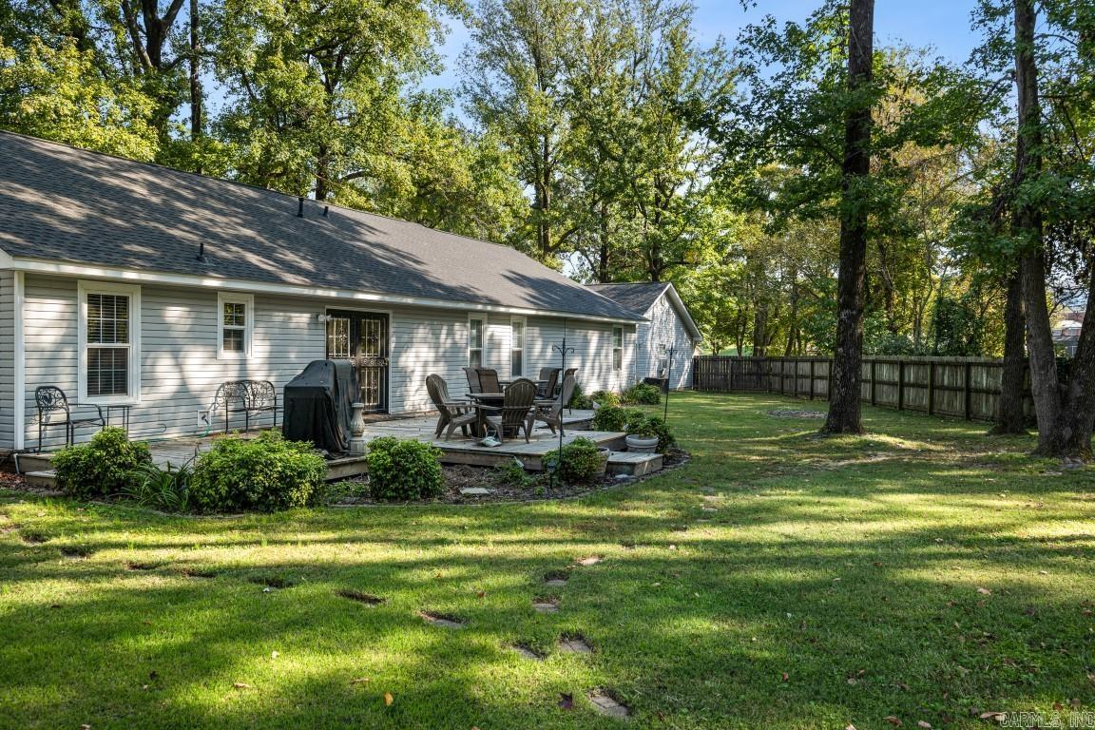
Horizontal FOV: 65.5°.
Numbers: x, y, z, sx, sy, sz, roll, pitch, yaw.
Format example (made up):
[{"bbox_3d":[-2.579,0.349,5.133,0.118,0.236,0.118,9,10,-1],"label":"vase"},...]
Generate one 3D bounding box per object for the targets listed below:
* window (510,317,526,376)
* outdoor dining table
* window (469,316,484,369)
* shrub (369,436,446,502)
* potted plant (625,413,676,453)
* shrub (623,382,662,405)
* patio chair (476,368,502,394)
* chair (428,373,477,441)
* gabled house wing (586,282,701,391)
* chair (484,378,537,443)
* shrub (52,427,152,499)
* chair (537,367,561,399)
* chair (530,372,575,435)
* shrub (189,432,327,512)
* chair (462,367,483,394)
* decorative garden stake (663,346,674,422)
[{"bbox_3d":[-0.720,-0.419,22.016,0.120,1.630,0.830,0,1,27],"label":"window"},{"bbox_3d":[-0.740,0.825,13.992,1.020,0.690,1.000,0,1,-16],"label":"outdoor dining table"},{"bbox_3d":[-1.644,-0.406,20.195,0.100,1.579,0.740,1,1,27],"label":"window"},{"bbox_3d":[-1.610,1.130,9.735,0.880,0.690,0.850,0,1,0],"label":"shrub"},{"bbox_3d":[1.714,1.109,14.150,0.800,0.720,0.750,0,1,0],"label":"potted plant"},{"bbox_3d":[2.900,0.820,26.013,1.200,0.690,1.100,0,1,0],"label":"shrub"},{"bbox_3d":[-1.015,0.560,16.100,0.610,0.970,0.680,1,1,37],"label":"patio chair"},{"bbox_3d":[-1.540,0.673,13.760,0.820,1.000,0.720,0,1,-18],"label":"chair"},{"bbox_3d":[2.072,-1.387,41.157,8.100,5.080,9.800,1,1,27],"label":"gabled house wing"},{"bbox_3d":[-0.570,0.685,13.160,0.700,0.990,0.820,0,1,-22],"label":"chair"},{"bbox_3d":[-5.219,1.098,9.980,1.150,0.770,1.050,0,1,-22],"label":"shrub"},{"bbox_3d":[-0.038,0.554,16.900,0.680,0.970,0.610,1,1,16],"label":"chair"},{"bbox_3d":[0.081,0.627,13.200,0.770,0.950,0.730,0,1,-16],"label":"chair"},{"bbox_3d":[-3.140,1.111,9.265,1.480,0.740,1.150,0,1,-12],"label":"shrub"},{"bbox_3d":[-1.315,0.539,17.200,0.680,0.970,0.610,1,1,29],"label":"chair"},{"bbox_3d":[2.586,0.512,18.185,0.240,1.800,0.050,5,1,0],"label":"decorative garden stake"}]

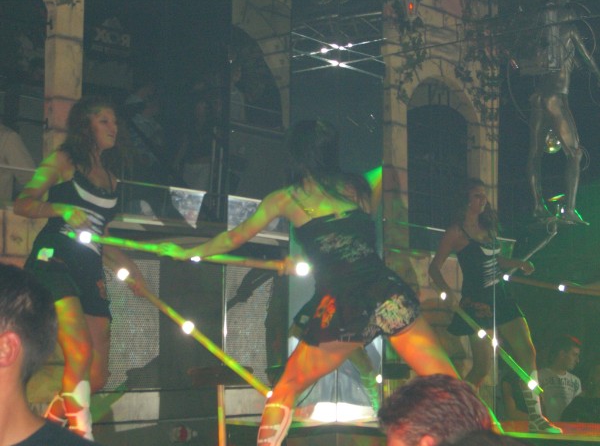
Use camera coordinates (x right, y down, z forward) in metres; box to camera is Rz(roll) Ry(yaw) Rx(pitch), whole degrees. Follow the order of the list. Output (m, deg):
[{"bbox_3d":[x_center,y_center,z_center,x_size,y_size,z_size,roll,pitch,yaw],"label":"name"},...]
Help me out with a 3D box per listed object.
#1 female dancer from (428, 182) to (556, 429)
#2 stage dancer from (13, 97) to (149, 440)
[{"bbox_3d":[1.207,0.508,7.350,0.720,1.600,0.600,5,-8,-38],"label":"female dancer"},{"bbox_3d":[-0.941,0.237,5.120,0.600,1.600,0.700,-4,-7,34],"label":"stage dancer"}]

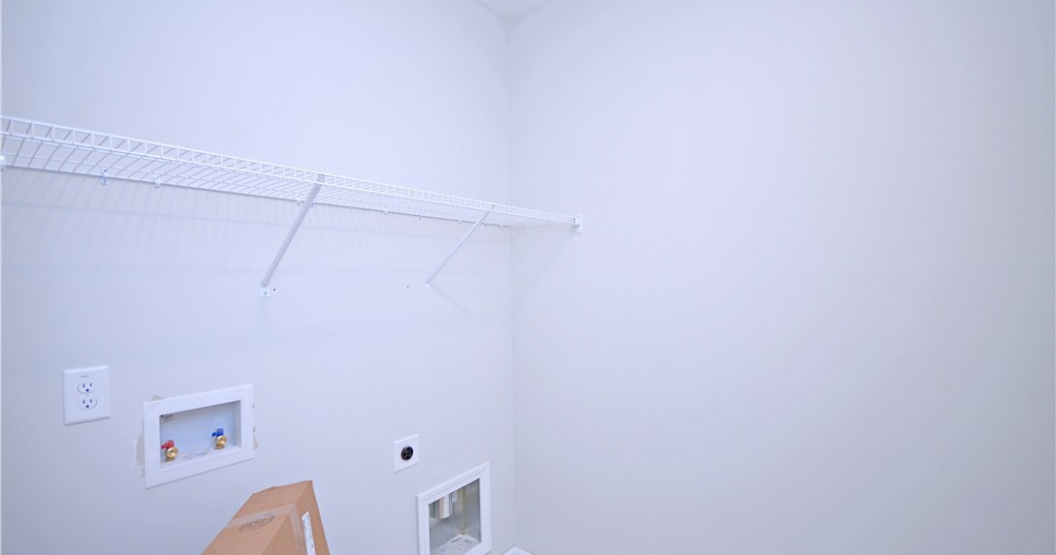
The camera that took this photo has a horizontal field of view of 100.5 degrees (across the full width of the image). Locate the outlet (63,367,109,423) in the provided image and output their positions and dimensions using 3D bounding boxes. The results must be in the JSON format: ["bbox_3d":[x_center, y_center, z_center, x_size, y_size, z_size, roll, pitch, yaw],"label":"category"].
[{"bbox_3d":[-1.032,0.276,1.030,0.008,0.125,0.077,0,0,39],"label":"outlet"}]

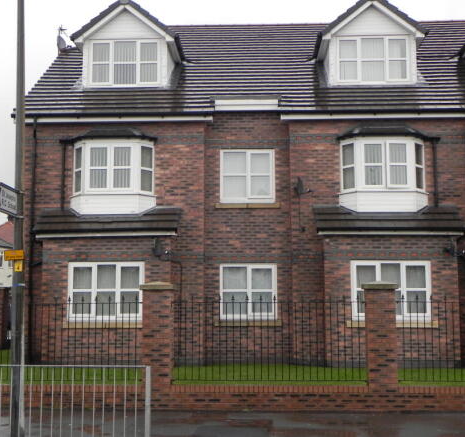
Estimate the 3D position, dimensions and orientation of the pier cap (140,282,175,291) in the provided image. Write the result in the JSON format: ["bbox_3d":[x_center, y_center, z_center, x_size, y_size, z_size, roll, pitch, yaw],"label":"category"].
[{"bbox_3d":[-1.172,1.078,12.393,0.530,0.129,0.530,0,-6,2],"label":"pier cap"}]

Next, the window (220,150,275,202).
[{"bbox_3d":[0.348,-0.985,18.063,1.304,1.253,0.100,0,-6,2],"label":"window"}]

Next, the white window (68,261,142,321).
[{"bbox_3d":[-2.710,1.565,16.657,1.636,1.259,0.100,0,-6,2],"label":"white window"}]

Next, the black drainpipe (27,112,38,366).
[{"bbox_3d":[-4.512,0.430,17.511,0.100,5.489,0.120,0,-6,2],"label":"black drainpipe"}]

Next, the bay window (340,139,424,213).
[{"bbox_3d":[3.396,-0.949,17.195,1.959,1.690,0.460,0,-6,2],"label":"bay window"}]

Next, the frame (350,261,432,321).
[{"bbox_3d":[3.337,1.523,16.349,1.685,1.260,0.100,0,-6,2],"label":"frame"}]

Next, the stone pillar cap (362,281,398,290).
[{"bbox_3d":[2.328,1.061,12.240,0.515,0.130,0.515,0,-6,2],"label":"stone pillar cap"}]

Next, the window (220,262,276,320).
[{"bbox_3d":[0.370,1.698,17.890,1.325,1.294,0.100,0,-6,2],"label":"window"}]

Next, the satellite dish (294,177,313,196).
[{"bbox_3d":[1.600,-0.718,17.218,0.360,0.440,0.430,-3,-7,27],"label":"satellite dish"}]

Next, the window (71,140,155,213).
[{"bbox_3d":[-2.729,-0.919,17.526,1.977,1.713,0.420,0,-6,2],"label":"window"}]

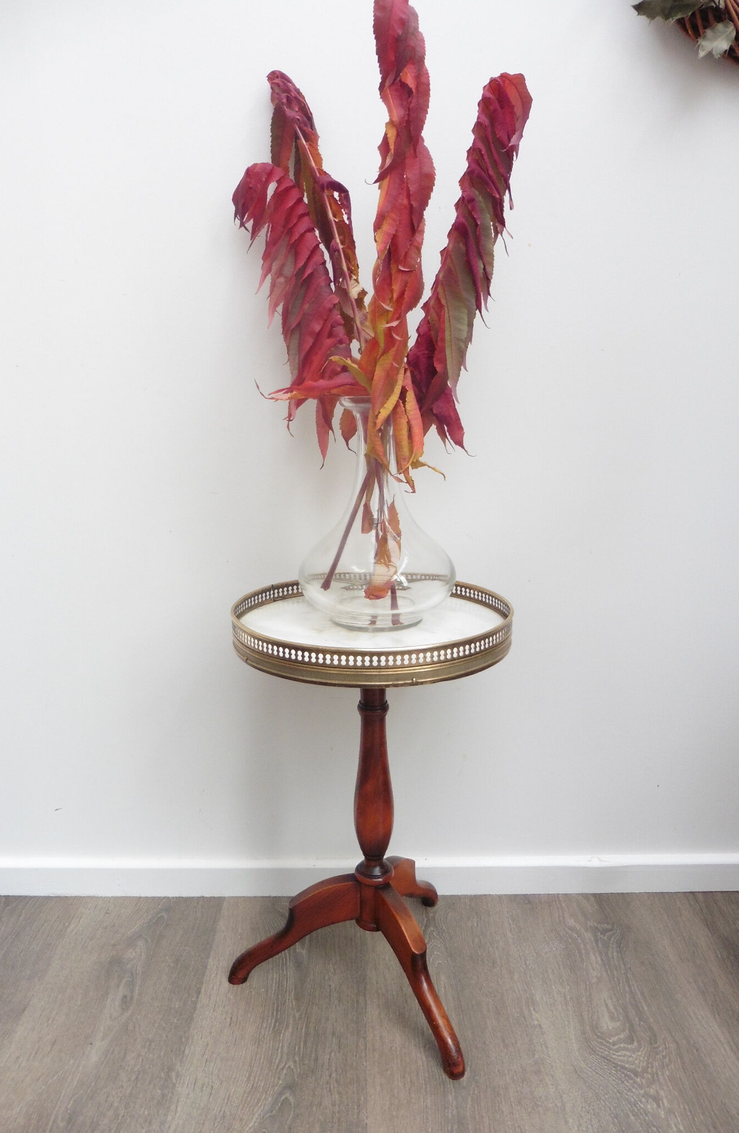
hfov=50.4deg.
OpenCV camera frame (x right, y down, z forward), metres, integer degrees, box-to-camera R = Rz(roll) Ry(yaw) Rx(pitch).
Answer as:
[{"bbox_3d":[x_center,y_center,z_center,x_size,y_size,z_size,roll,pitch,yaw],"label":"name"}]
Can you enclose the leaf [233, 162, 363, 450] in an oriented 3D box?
[{"bbox_3d":[-0.073,-0.268,0.832,0.084,0.274,0.090,-15,17,4],"label":"leaf"}]

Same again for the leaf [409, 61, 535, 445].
[{"bbox_3d":[0.105,-0.316,0.842,0.080,0.359,0.090,12,13,-3],"label":"leaf"}]

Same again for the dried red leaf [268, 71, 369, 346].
[{"bbox_3d":[-0.049,-0.383,0.856,0.066,0.280,0.080,-16,5,4],"label":"dried red leaf"}]

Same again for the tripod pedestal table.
[{"bbox_3d":[-0.010,0.300,0.986,0.347,0.521,0.330,0,14,0],"label":"tripod pedestal table"}]

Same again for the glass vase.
[{"bbox_3d":[0.008,-0.061,0.903,0.181,0.255,0.181,0,14,0],"label":"glass vase"}]

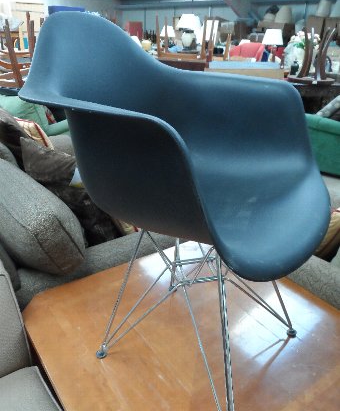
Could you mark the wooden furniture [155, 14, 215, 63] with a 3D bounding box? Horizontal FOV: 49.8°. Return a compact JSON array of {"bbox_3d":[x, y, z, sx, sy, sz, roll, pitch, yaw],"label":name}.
[{"bbox_3d":[0.192,-2.050,4.510,0.650,0.500,0.460,7,27,15],"label":"wooden furniture"}]

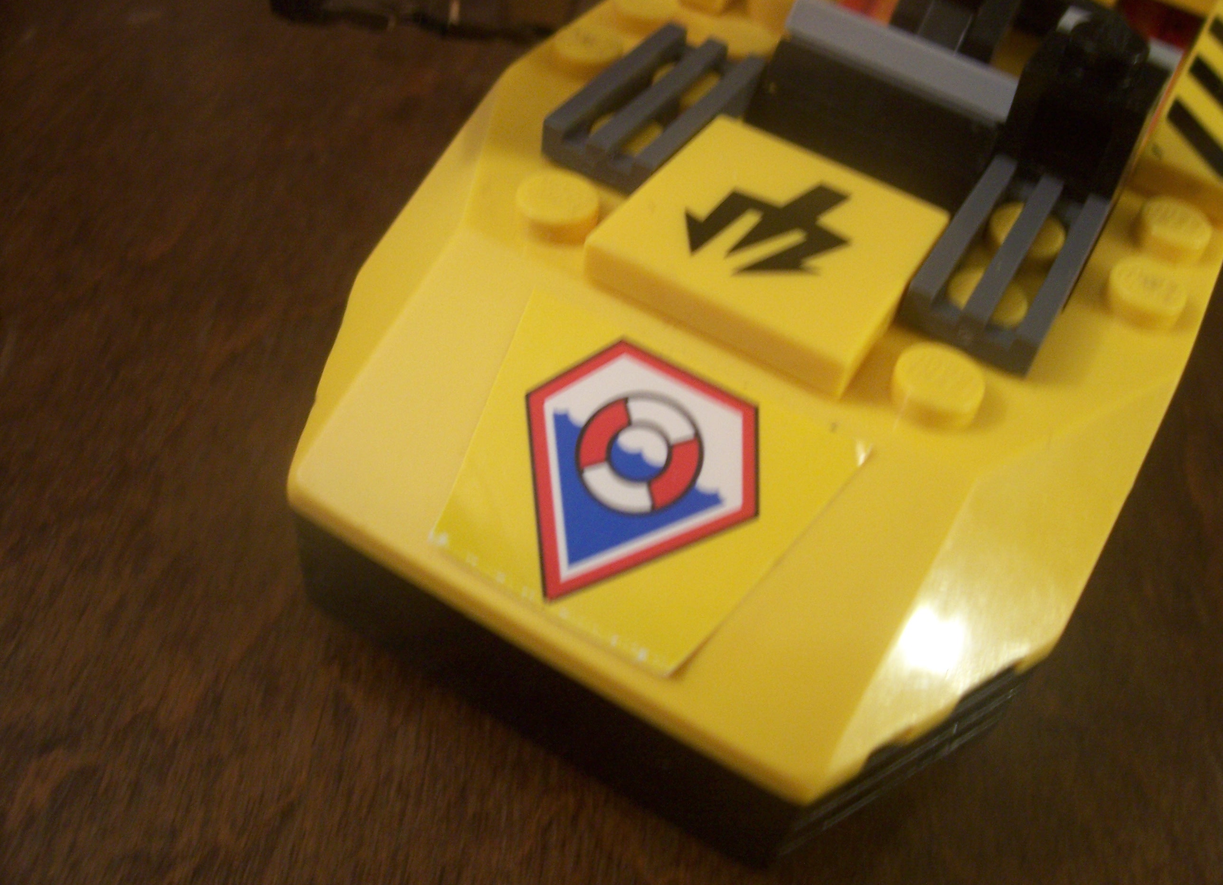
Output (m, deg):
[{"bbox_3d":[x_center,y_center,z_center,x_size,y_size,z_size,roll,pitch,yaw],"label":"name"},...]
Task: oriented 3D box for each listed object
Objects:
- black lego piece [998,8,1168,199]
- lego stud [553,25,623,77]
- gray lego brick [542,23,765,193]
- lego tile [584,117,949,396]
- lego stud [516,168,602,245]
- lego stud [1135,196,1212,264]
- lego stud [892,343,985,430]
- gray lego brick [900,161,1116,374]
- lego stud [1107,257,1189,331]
[{"bbox_3d":[0.030,-0.021,0.076,0.008,0.011,0.008,28,51,15],"label":"black lego piece"},{"bbox_3d":[-0.002,-0.027,0.083,0.005,0.002,0.005,4,49,-5],"label":"lego stud"},{"bbox_3d":[0.003,-0.022,0.078,0.008,0.003,0.016,28,51,15],"label":"gray lego brick"},{"bbox_3d":[0.009,-0.011,0.070,0.016,0.003,0.016,28,51,15],"label":"lego tile"},{"bbox_3d":[-0.003,-0.014,0.071,0.005,0.002,0.005,4,49,-5],"label":"lego stud"},{"bbox_3d":[0.036,-0.014,0.077,0.005,0.002,0.005,28,51,15],"label":"lego stud"},{"bbox_3d":[0.017,-0.003,0.065,0.005,0.002,0.005,4,49,-5],"label":"lego stud"},{"bbox_3d":[0.024,-0.011,0.072,0.008,0.003,0.016,28,51,15],"label":"gray lego brick"},{"bbox_3d":[0.032,-0.009,0.072,0.005,0.002,0.005,28,51,15],"label":"lego stud"}]

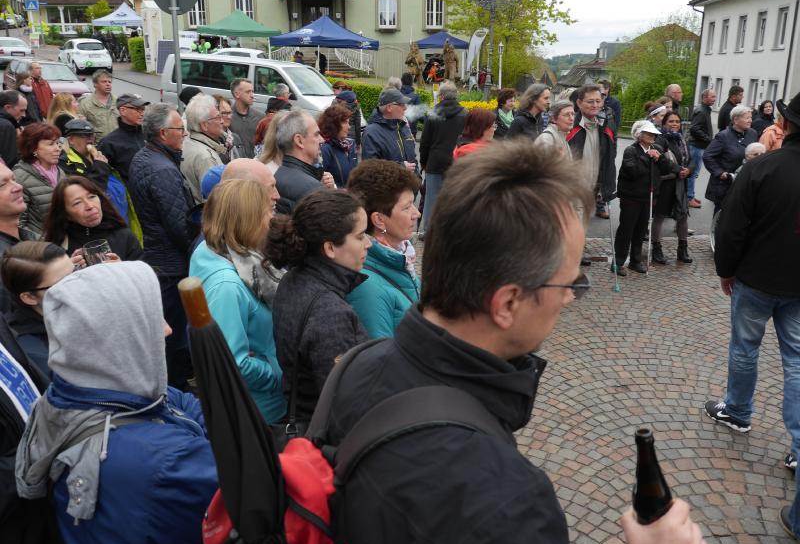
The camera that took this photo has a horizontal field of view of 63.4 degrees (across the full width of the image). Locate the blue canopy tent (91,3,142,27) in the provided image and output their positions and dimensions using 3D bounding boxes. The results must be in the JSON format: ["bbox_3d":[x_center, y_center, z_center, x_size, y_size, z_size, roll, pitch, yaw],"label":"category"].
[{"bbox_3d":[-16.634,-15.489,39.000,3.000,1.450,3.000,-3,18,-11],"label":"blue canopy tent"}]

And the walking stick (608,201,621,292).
[{"bbox_3d":[1.996,-0.258,6.067,0.070,0.930,0.070,-10,18,3],"label":"walking stick"}]

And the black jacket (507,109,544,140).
[{"bbox_3d":[1.126,-1.144,5.850,0.300,0.670,0.460,13,21,35],"label":"black jacket"}]

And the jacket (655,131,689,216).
[{"bbox_3d":[2.959,-1.076,7.000,0.440,0.920,0.310,-7,19,-25],"label":"jacket"}]

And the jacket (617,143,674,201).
[{"bbox_3d":[2.475,-1.017,6.550,0.520,0.640,0.420,-15,23,-43],"label":"jacket"}]

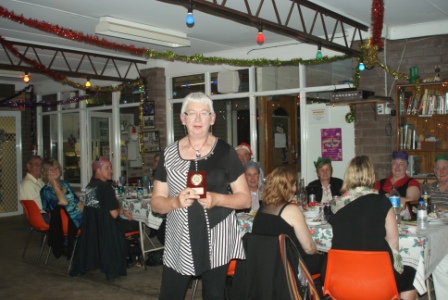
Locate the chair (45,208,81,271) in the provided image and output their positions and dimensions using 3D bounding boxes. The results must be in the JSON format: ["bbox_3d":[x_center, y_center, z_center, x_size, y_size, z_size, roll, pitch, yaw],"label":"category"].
[{"bbox_3d":[-1.713,0.975,6.059,0.500,0.760,0.530,-1,1,43],"label":"chair"}]

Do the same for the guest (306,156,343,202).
[{"bbox_3d":[0.940,0.683,5.188,0.500,1.250,0.750,-1,1,25],"label":"guest"}]

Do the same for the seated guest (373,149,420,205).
[{"bbox_3d":[1.505,0.656,4.693,0.570,1.290,0.750,-1,1,28],"label":"seated guest"}]

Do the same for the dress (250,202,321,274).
[{"bbox_3d":[0.495,0.698,3.940,0.420,0.660,0.550,-1,1,42],"label":"dress"}]

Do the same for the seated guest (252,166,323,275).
[{"bbox_3d":[0.525,0.728,3.980,0.480,1.220,0.720,-1,1,42],"label":"seated guest"}]

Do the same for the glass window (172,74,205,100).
[{"bbox_3d":[-0.584,-1.055,8.692,0.720,0.370,0.050,-1,1,37],"label":"glass window"}]

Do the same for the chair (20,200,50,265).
[{"bbox_3d":[-2.198,0.980,6.584,0.530,0.760,0.500,-2,1,-44],"label":"chair"}]

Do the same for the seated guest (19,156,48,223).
[{"bbox_3d":[-2.109,0.713,6.633,0.780,1.280,0.500,-2,1,-30],"label":"seated guest"}]

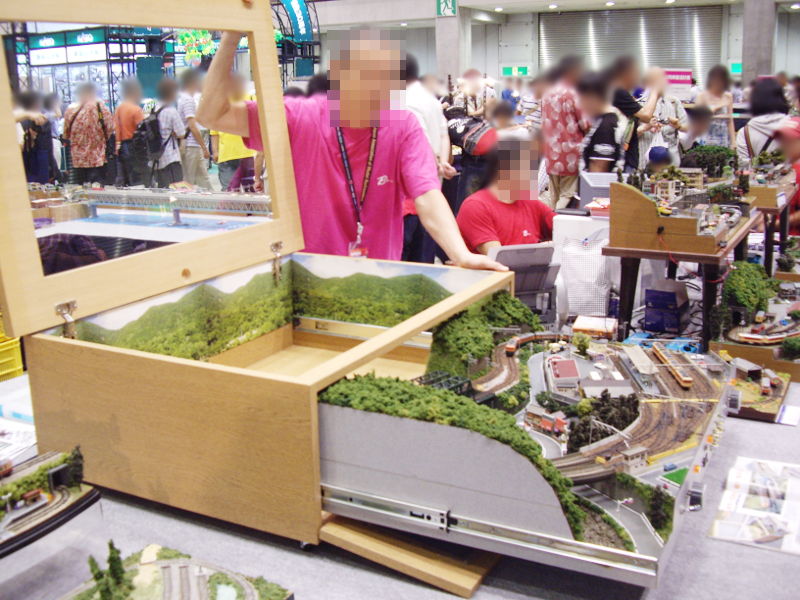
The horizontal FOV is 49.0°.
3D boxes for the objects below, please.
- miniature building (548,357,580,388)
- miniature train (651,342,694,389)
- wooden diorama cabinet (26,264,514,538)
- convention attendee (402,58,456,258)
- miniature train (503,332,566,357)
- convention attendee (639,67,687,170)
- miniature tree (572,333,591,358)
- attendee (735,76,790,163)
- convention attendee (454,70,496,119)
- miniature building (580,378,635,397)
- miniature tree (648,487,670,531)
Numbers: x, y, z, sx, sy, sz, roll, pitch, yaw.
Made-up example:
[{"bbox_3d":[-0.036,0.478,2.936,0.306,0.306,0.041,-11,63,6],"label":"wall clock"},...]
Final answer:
[{"bbox_3d":[0.359,0.162,1.904,0.054,0.035,0.115,-1,14,2],"label":"miniature building"},{"bbox_3d":[0.608,0.145,1.971,0.020,0.026,0.262,-1,14,2],"label":"miniature train"},{"bbox_3d":[-0.217,0.136,1.920,0.645,0.275,0.913,6,15,26],"label":"wooden diorama cabinet"},{"bbox_3d":[0.101,-0.804,5.879,0.500,1.700,0.340,6,15,24],"label":"convention attendee"},{"bbox_3d":[0.273,0.086,1.807,0.194,0.023,0.063,-13,19,-41],"label":"miniature train"},{"bbox_3d":[2.258,-1.237,7.626,0.520,1.660,0.420,2,14,10],"label":"convention attendee"},{"bbox_3d":[0.361,0.087,1.741,0.036,0.046,0.036,7,16,27],"label":"miniature tree"},{"bbox_3d":[2.429,-0.729,5.879,0.450,1.463,0.340,1,14,11],"label":"attendee"},{"bbox_3d":[0.781,-1.630,9.280,0.500,1.660,0.320,-1,14,0],"label":"convention attendee"},{"bbox_3d":[0.426,0.187,1.798,0.097,0.036,0.080,-1,14,1],"label":"miniature building"},{"bbox_3d":[0.396,0.317,1.333,0.031,0.066,0.031,6,16,27],"label":"miniature tree"}]

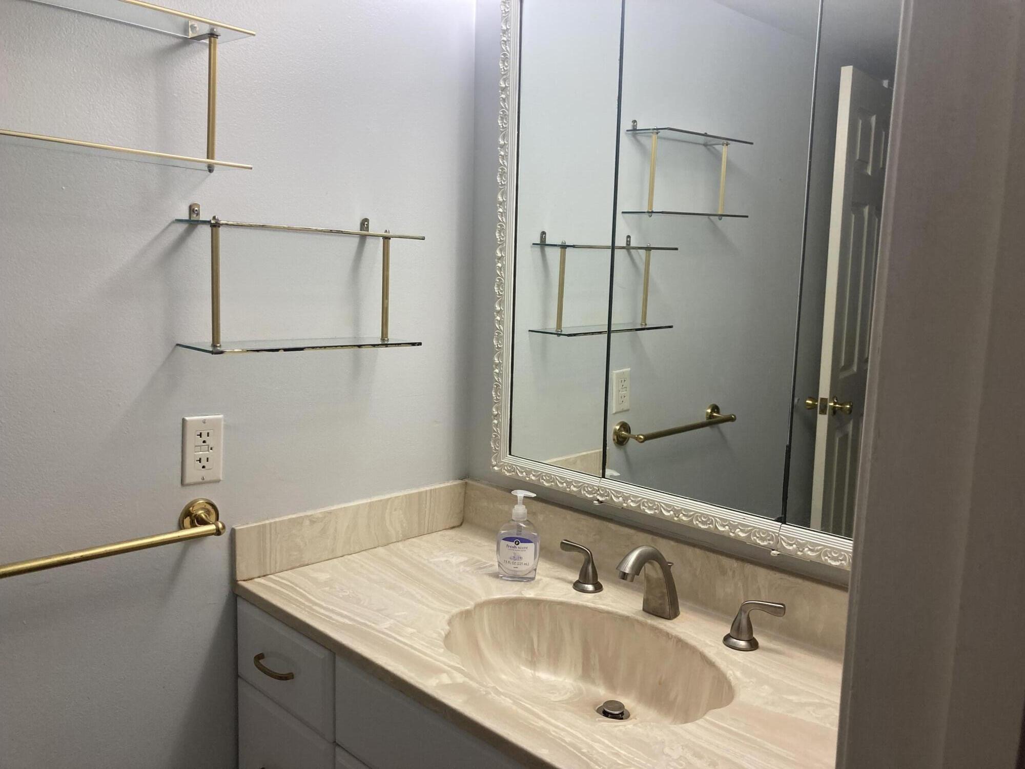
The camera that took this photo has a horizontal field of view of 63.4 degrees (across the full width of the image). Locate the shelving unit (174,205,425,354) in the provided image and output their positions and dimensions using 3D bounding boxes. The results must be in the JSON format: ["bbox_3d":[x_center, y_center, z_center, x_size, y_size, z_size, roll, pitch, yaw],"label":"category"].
[{"bbox_3d":[-0.352,-0.180,1.425,0.405,0.235,0.130,-6,10,-44],"label":"shelving unit"}]

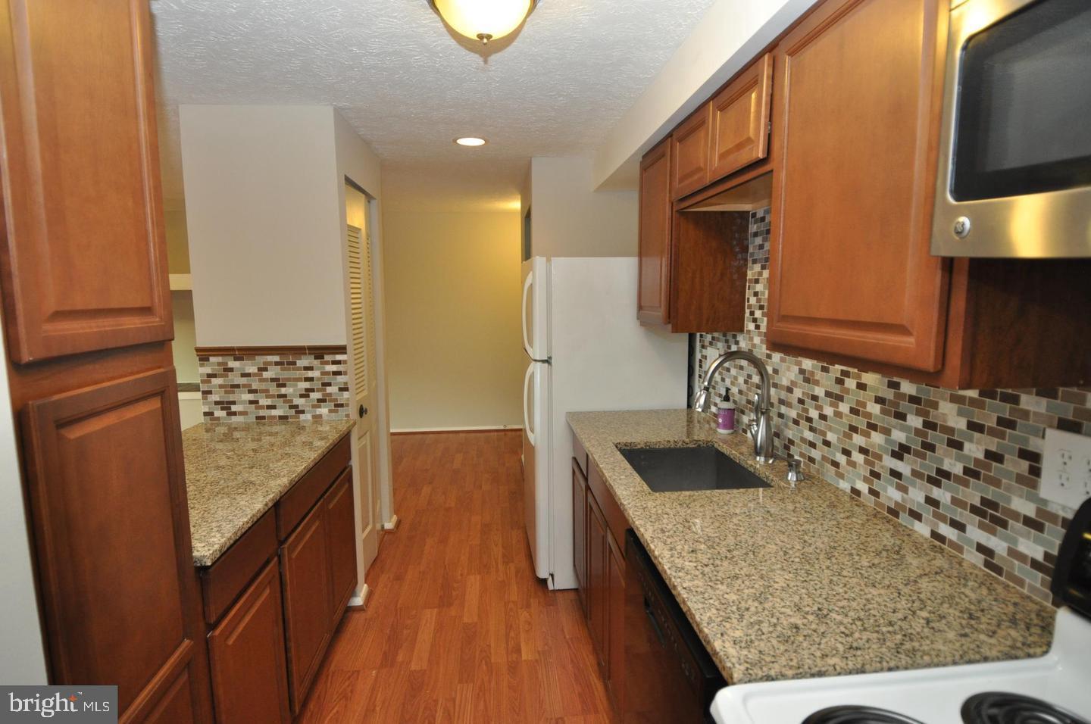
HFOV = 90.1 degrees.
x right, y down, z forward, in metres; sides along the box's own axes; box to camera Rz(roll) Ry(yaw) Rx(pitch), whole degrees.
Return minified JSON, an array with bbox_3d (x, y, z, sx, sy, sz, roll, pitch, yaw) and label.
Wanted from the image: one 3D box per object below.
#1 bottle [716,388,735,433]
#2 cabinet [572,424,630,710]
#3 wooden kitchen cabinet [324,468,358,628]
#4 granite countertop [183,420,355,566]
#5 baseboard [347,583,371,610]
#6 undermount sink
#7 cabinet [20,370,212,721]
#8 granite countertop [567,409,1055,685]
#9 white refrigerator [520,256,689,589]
[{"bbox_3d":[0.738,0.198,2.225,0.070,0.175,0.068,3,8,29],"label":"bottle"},{"bbox_3d":[0.489,0.774,2.156,0.625,0.882,1.090,-1,7,-6],"label":"cabinet"},{"bbox_3d":[-1.143,0.784,2.298,0.575,0.570,0.430,-1,7,-6],"label":"wooden kitchen cabinet"},{"bbox_3d":[-1.154,0.372,1.815,0.698,0.033,1.350,-1,7,-6],"label":"granite countertop"},{"bbox_3d":[-0.906,1.133,2.670,0.082,0.069,0.190,-1,7,-6],"label":"baseboard"},{"bbox_3d":[0.477,0.453,1.841,0.405,0.200,0.530,-1,7,-6],"label":"undermount sink"},{"bbox_3d":[-1.023,0.703,0.994,0.585,1.344,0.390,-1,7,-6],"label":"cabinet"},{"bbox_3d":[0.515,0.366,1.736,0.656,0.034,1.835,-1,7,-6],"label":"granite countertop"},{"bbox_3d":[0.266,0.281,3.019,0.810,1.649,0.730,-1,7,-6],"label":"white refrigerator"}]

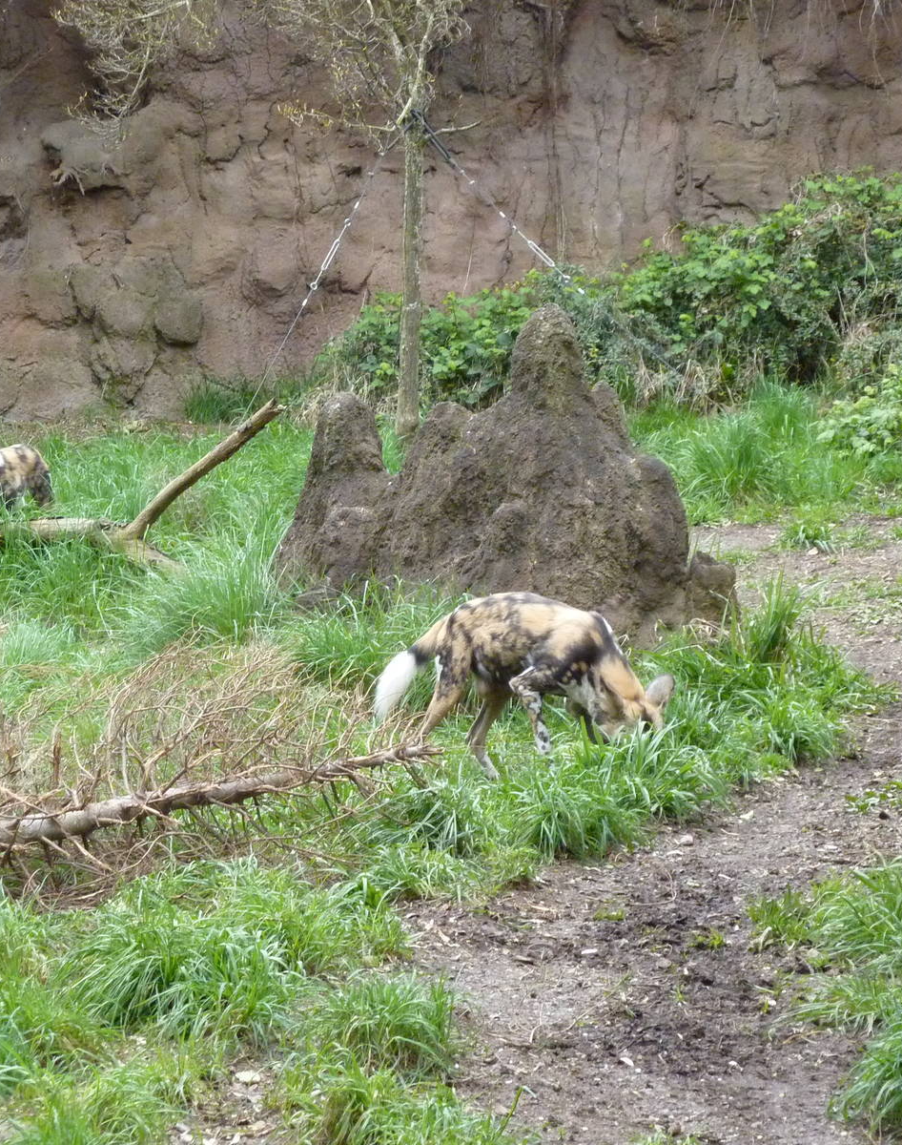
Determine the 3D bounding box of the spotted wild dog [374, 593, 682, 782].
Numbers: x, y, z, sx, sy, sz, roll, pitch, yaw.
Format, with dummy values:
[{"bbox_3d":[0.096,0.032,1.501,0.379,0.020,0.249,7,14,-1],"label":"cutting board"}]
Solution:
[{"bbox_3d":[0.279,0.438,20.300,1.150,0.690,0.330,0,7,3],"label":"spotted wild dog"}]

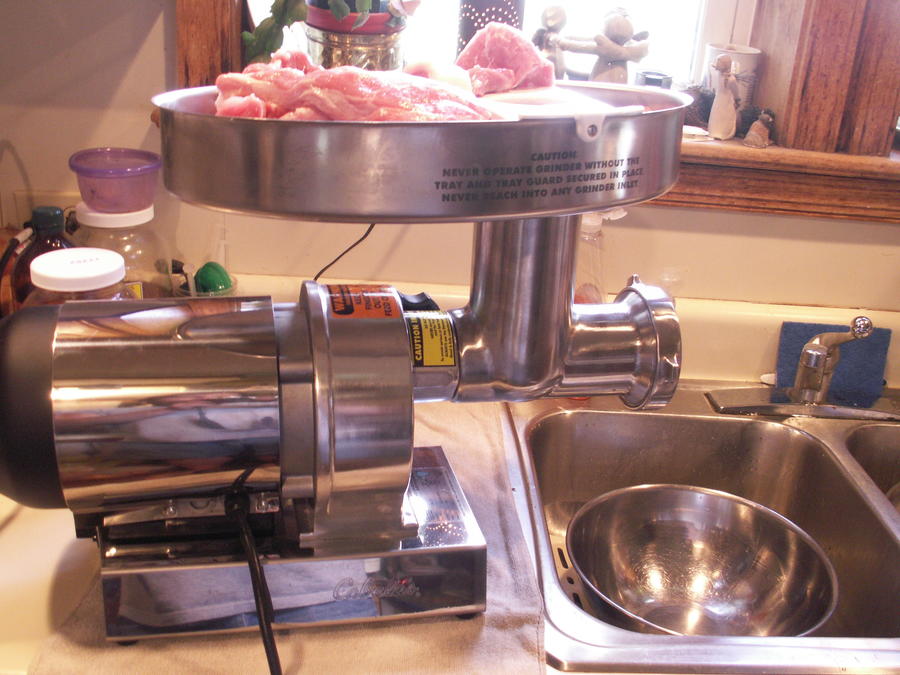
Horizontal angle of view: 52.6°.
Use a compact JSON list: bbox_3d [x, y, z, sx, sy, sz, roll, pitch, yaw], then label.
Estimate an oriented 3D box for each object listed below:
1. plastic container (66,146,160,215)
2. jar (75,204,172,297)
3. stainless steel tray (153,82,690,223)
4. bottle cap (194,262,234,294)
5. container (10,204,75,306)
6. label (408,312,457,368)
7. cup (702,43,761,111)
[{"bbox_3d":[-0.381,-0.177,1.030,0.097,0.055,0.097,3,22,-2],"label":"plastic container"},{"bbox_3d":[-0.390,-0.058,1.077,0.117,0.203,0.117,3,22,-2],"label":"jar"},{"bbox_3d":[-0.007,-0.141,0.646,0.384,0.059,0.230,-4,23,-16],"label":"stainless steel tray"},{"bbox_3d":[-0.252,-0.064,0.970,0.039,0.037,0.039,3,22,-2],"label":"bottle cap"},{"bbox_3d":[-0.435,-0.037,1.008,0.087,0.213,0.087,4,21,0],"label":"container"},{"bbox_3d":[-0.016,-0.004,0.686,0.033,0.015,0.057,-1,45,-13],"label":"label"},{"bbox_3d":[0.360,-0.321,1.184,0.070,0.102,0.070,4,22,-1],"label":"cup"}]

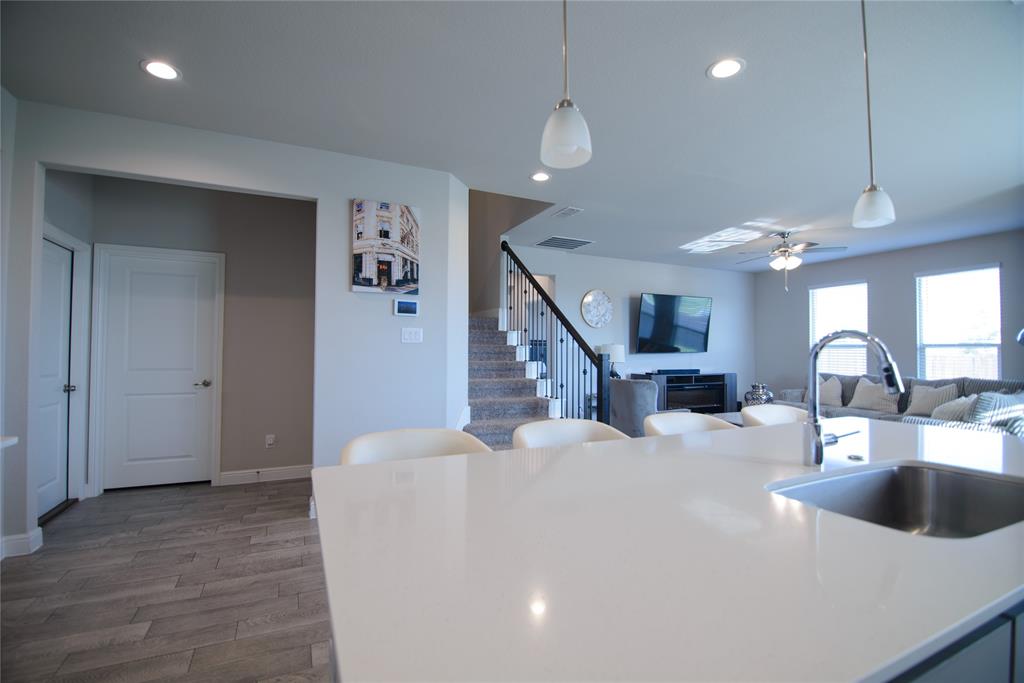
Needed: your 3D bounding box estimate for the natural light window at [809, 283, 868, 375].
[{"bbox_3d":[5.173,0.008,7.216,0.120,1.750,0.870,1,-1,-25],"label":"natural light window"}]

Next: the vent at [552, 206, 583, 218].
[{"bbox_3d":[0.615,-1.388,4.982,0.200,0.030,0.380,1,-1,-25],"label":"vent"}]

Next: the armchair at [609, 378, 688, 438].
[{"bbox_3d":[1.506,0.885,5.290,0.800,0.960,0.700,1,-1,-22],"label":"armchair"}]

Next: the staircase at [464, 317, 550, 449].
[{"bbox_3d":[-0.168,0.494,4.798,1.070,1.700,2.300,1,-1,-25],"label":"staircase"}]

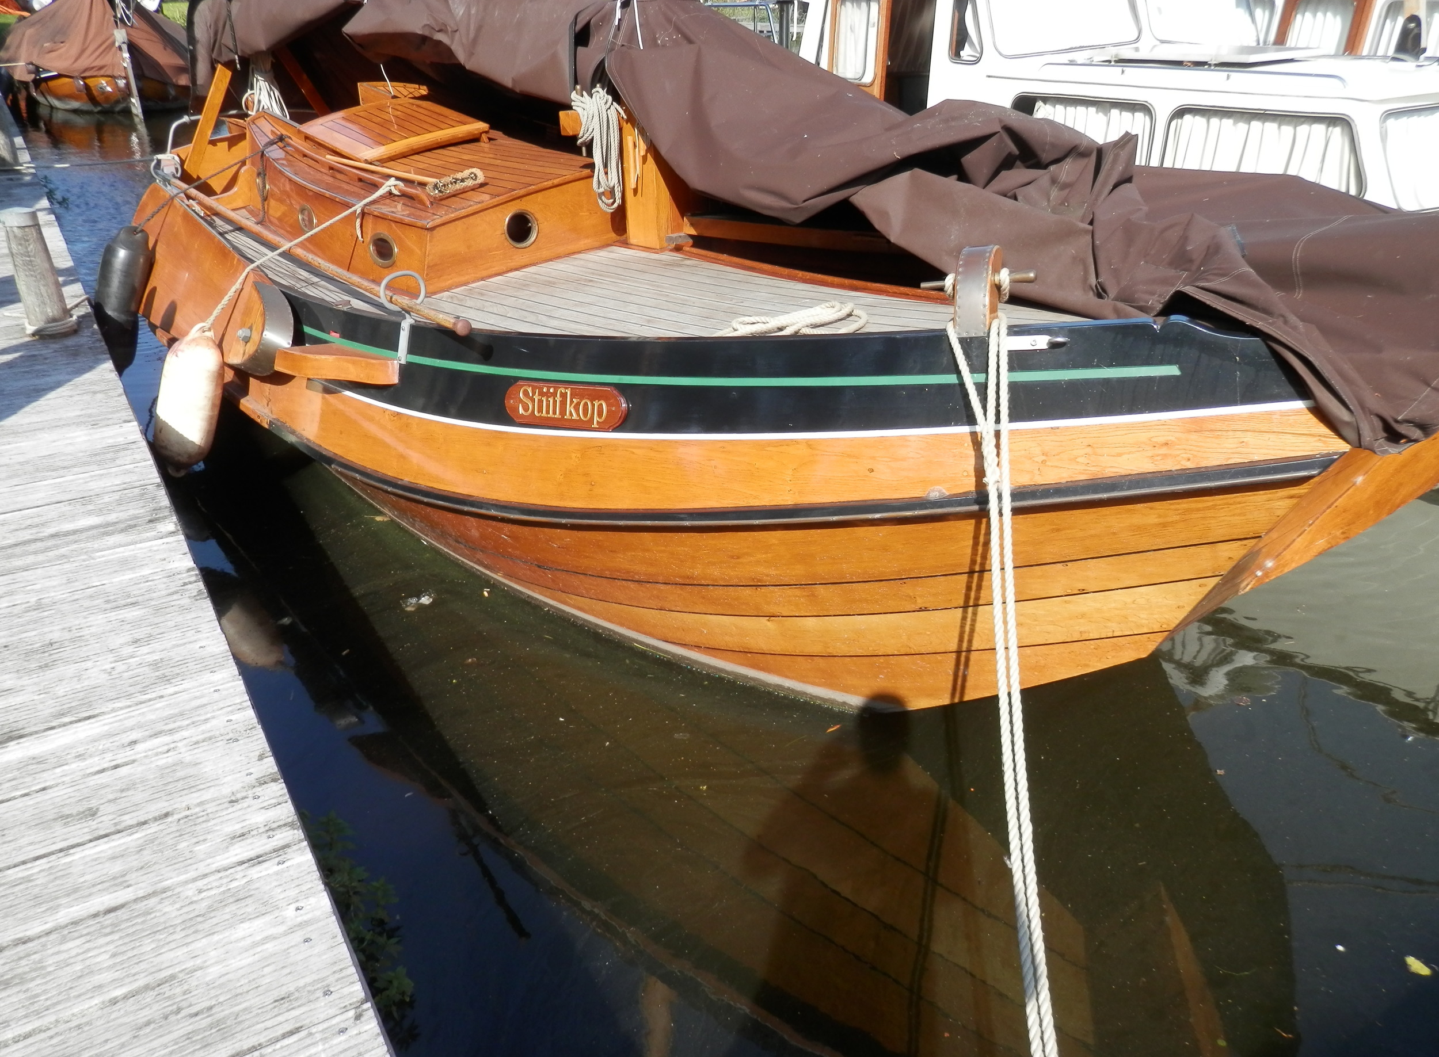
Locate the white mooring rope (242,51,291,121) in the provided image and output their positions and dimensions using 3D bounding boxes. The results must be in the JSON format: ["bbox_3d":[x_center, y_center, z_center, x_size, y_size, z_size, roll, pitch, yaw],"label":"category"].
[{"bbox_3d":[-2.790,-2.721,6.408,0.250,0.400,0.170,-9,28,-20],"label":"white mooring rope"}]

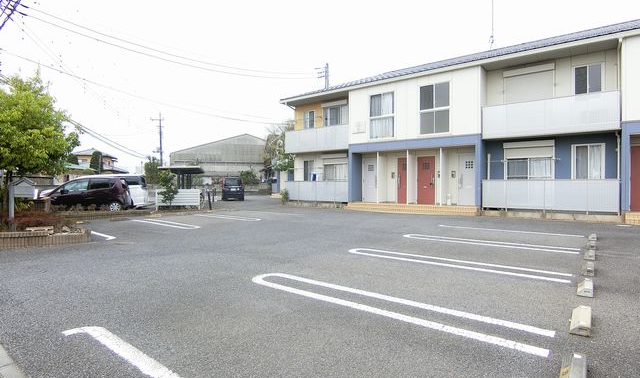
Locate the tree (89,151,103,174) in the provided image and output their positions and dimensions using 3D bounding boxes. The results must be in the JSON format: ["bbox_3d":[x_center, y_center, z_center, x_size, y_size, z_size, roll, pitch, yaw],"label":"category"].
[{"bbox_3d":[-31.800,-2.100,50.000,1.700,6.300,1.700,0,0,0],"label":"tree"}]

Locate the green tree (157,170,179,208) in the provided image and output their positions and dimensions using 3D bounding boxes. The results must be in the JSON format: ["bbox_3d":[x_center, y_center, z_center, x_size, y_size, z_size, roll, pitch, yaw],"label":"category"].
[{"bbox_3d":[-7.550,0.060,17.500,0.950,2.000,0.900,0,0,0],"label":"green tree"}]

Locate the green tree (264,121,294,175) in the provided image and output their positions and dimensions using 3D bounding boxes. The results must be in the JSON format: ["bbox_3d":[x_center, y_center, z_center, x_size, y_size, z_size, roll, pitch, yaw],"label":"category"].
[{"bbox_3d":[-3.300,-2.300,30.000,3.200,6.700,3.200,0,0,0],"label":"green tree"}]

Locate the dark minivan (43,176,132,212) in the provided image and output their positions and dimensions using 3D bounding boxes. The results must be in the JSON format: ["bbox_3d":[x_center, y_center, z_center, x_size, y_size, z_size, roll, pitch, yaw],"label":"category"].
[{"bbox_3d":[-10.600,0.340,16.100,3.980,1.540,1.700,0,0,-13],"label":"dark minivan"}]

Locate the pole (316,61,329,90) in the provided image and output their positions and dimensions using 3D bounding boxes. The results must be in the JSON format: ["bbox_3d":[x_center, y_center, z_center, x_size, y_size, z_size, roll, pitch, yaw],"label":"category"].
[{"bbox_3d":[0.200,-4.800,30.000,1.200,11.700,0.500,0,0,0],"label":"pole"}]

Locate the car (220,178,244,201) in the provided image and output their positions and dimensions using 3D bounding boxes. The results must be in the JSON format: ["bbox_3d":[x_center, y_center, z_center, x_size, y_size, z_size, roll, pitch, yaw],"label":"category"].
[{"bbox_3d":[-7.000,0.050,29.400,1.700,1.860,4.500,0,0,-9],"label":"car"}]

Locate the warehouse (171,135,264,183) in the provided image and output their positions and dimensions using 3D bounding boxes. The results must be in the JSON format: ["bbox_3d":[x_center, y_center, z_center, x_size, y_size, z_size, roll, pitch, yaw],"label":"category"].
[{"bbox_3d":[-13.000,-3.200,58.000,20.000,8.800,19.000,0,0,-18],"label":"warehouse"}]

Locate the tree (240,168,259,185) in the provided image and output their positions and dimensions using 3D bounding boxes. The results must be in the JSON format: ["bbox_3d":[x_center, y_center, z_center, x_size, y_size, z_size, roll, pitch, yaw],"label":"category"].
[{"bbox_3d":[-8.700,-0.750,43.500,2.300,3.300,2.300,0,0,0],"label":"tree"}]

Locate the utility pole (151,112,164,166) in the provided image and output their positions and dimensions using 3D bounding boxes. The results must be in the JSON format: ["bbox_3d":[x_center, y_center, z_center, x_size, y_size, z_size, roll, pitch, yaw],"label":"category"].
[{"bbox_3d":[-20.800,-4.300,45.000,1.700,10.900,0.400,0,0,0],"label":"utility pole"}]

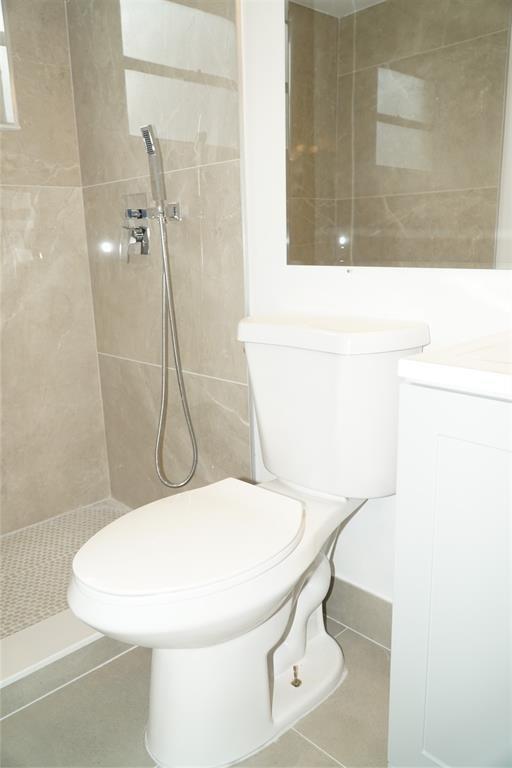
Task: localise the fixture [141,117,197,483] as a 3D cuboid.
[{"bbox_3d":[-0.293,-0.184,1.781,0.105,1.116,0.195,-14,18,-42],"label":"fixture"}]

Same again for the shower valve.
[{"bbox_3d":[-0.407,-0.495,1.856,0.060,0.199,0.136,-14,18,-42],"label":"shower valve"}]

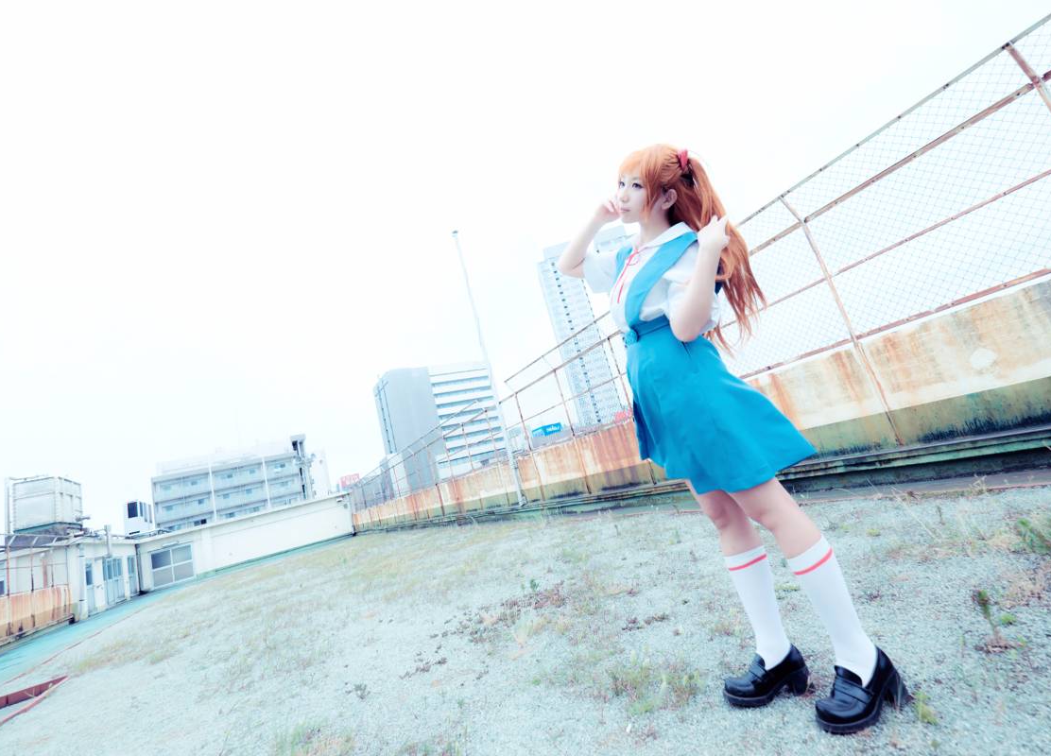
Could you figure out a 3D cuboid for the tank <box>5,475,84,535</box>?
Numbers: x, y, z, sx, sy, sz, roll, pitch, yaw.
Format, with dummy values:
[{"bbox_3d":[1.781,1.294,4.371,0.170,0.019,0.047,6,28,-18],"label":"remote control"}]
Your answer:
[{"bbox_3d":[-18.480,4.968,18.193,1.264,1.711,2.424,-7,-14,-32],"label":"tank"}]

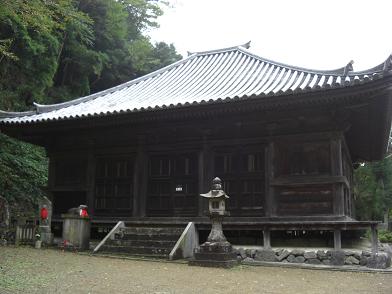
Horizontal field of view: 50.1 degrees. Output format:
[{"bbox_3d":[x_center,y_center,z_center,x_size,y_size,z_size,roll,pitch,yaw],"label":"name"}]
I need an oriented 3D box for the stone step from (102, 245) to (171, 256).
[{"bbox_3d":[-1.836,3.231,13.081,2.462,0.217,0.325,-4,-12,23],"label":"stone step"}]

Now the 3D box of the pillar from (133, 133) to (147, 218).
[{"bbox_3d":[-2.175,1.165,16.220,0.360,3.076,0.360,-4,-12,23],"label":"pillar"}]

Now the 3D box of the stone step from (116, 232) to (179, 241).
[{"bbox_3d":[-1.592,2.966,13.720,2.462,0.202,0.325,-4,-12,23],"label":"stone step"}]

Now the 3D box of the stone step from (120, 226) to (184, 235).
[{"bbox_3d":[-1.465,2.817,14.053,2.462,0.212,0.325,-4,-12,23],"label":"stone step"}]

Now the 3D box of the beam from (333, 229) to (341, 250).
[{"bbox_3d":[4.088,2.665,12.096,0.190,0.635,0.190,-4,-12,23],"label":"beam"}]

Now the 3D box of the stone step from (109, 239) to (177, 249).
[{"bbox_3d":[-1.718,3.093,13.392,2.462,0.197,0.325,-4,-12,23],"label":"stone step"}]

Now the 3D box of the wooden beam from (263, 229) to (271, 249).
[{"bbox_3d":[2.185,2.818,12.895,0.190,0.623,0.190,-4,-12,23],"label":"wooden beam"}]

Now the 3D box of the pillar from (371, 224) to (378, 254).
[{"bbox_3d":[5.005,2.583,11.722,0.180,0.851,0.180,-4,-12,23],"label":"pillar"}]

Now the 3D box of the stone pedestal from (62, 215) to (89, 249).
[{"bbox_3d":[-4.146,2.974,14.530,0.808,1.192,0.552,-4,-12,23],"label":"stone pedestal"}]

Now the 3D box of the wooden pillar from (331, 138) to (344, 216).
[{"bbox_3d":[4.514,0.947,13.340,0.360,2.555,0.360,-4,-12,23],"label":"wooden pillar"}]

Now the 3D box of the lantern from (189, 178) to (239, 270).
[{"bbox_3d":[0.486,1.958,11.080,0.985,2.324,0.985,-4,-12,23],"label":"lantern"}]

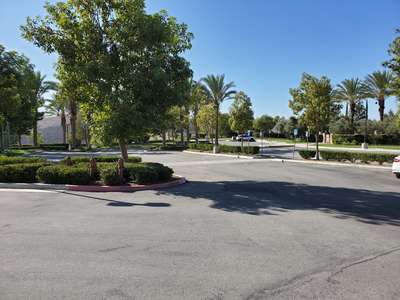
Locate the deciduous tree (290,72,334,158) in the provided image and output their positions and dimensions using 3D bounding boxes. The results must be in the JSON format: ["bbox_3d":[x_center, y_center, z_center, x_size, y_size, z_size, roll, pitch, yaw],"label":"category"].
[{"bbox_3d":[8.093,-2.490,22.000,3.250,6.370,3.250,0,3,0],"label":"deciduous tree"}]

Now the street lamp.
[{"bbox_3d":[20.421,-3.264,37.000,0.750,6.280,0.750,0,3,0],"label":"street lamp"}]

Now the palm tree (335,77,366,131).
[{"bbox_3d":[26.138,-6.578,52.000,5.700,11.600,5.700,0,3,0],"label":"palm tree"}]

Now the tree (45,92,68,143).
[{"bbox_3d":[-23.853,-5.475,51.000,5.100,9.250,5.100,0,3,0],"label":"tree"}]

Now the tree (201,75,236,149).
[{"bbox_3d":[2.402,-4.933,39.000,4.800,9.740,4.800,0,3,0],"label":"tree"}]

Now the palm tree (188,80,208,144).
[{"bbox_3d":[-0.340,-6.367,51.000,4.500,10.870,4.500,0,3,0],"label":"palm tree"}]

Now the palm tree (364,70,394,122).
[{"bbox_3d":[28.842,-6.631,48.000,5.700,12.140,5.700,0,3,0],"label":"palm tree"}]

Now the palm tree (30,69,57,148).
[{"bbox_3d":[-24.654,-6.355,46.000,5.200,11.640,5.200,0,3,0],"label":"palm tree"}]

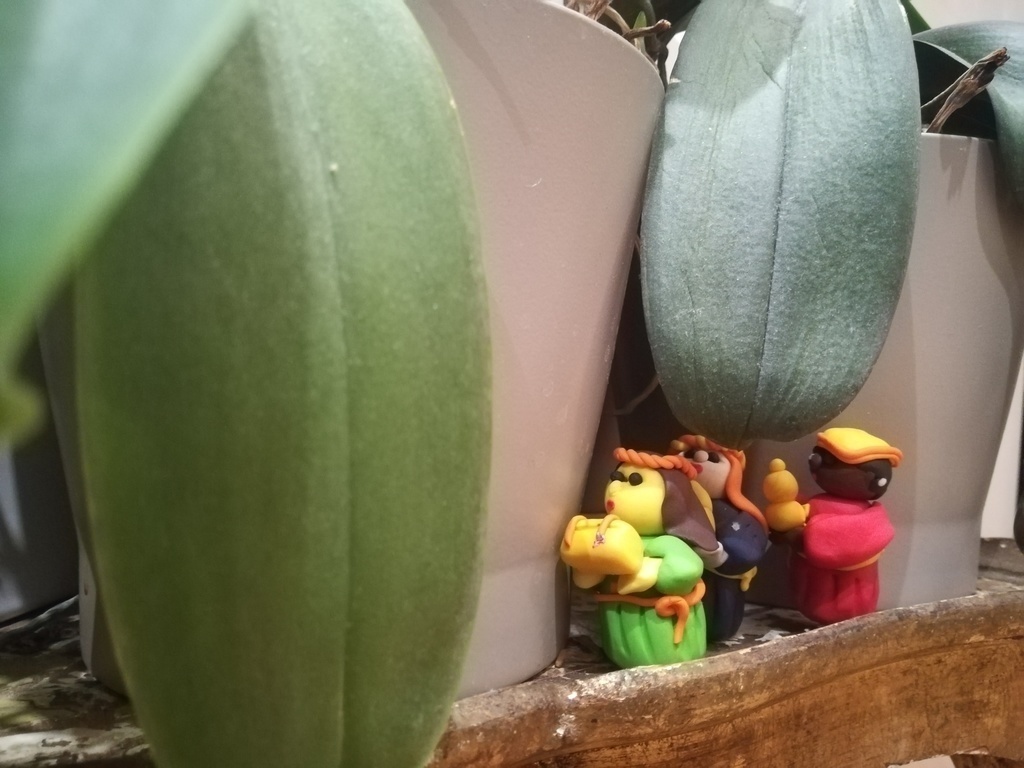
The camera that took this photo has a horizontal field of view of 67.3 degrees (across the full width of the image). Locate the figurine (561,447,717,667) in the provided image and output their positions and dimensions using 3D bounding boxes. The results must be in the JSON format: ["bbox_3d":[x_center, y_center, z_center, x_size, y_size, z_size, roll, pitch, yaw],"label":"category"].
[{"bbox_3d":[0.029,0.036,0.168,0.029,0.046,0.028,1,1,-30],"label":"figurine"}]

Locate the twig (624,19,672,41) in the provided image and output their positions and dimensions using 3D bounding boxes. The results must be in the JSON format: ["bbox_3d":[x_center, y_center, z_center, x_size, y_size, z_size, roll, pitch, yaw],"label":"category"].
[{"bbox_3d":[0.028,-0.073,0.159,0.013,0.005,0.006,2,1,0],"label":"twig"}]

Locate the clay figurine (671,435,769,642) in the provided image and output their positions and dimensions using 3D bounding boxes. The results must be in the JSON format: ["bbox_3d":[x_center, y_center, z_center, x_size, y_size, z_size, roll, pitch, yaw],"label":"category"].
[{"bbox_3d":[0.047,0.036,0.184,0.030,0.047,0.027,2,1,26],"label":"clay figurine"}]

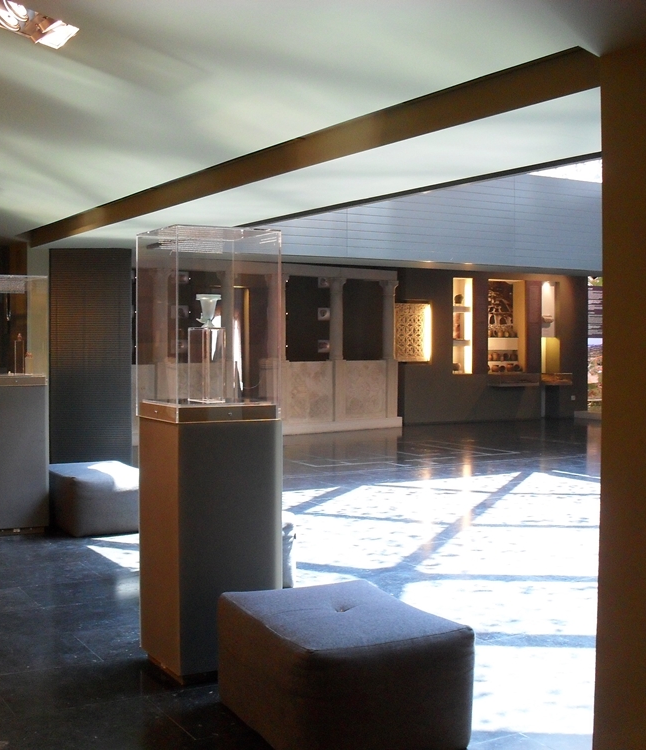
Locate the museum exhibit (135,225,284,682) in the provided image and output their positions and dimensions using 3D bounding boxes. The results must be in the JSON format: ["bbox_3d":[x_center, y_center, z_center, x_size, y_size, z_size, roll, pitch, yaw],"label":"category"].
[{"bbox_3d":[-0.501,0.331,4.415,0.470,1.886,0.470,-1,2,-30],"label":"museum exhibit"}]

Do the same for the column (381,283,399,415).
[{"bbox_3d":[1.120,-0.439,16.779,0.220,2.319,0.220,-1,2,-35],"label":"column"}]

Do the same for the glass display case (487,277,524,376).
[{"bbox_3d":[3.259,-0.881,18.529,0.922,1.736,0.312,-1,2,-33],"label":"glass display case"}]

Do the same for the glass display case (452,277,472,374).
[{"bbox_3d":[2.389,-0.873,17.992,0.463,1.722,0.284,-1,2,-33],"label":"glass display case"}]

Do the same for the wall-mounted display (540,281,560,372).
[{"bbox_3d":[4.168,-0.889,18.986,0.521,1.752,0.284,-1,2,-33],"label":"wall-mounted display"}]

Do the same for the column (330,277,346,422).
[{"bbox_3d":[0.230,-0.406,16.041,0.220,2.324,0.220,-1,2,-35],"label":"column"}]

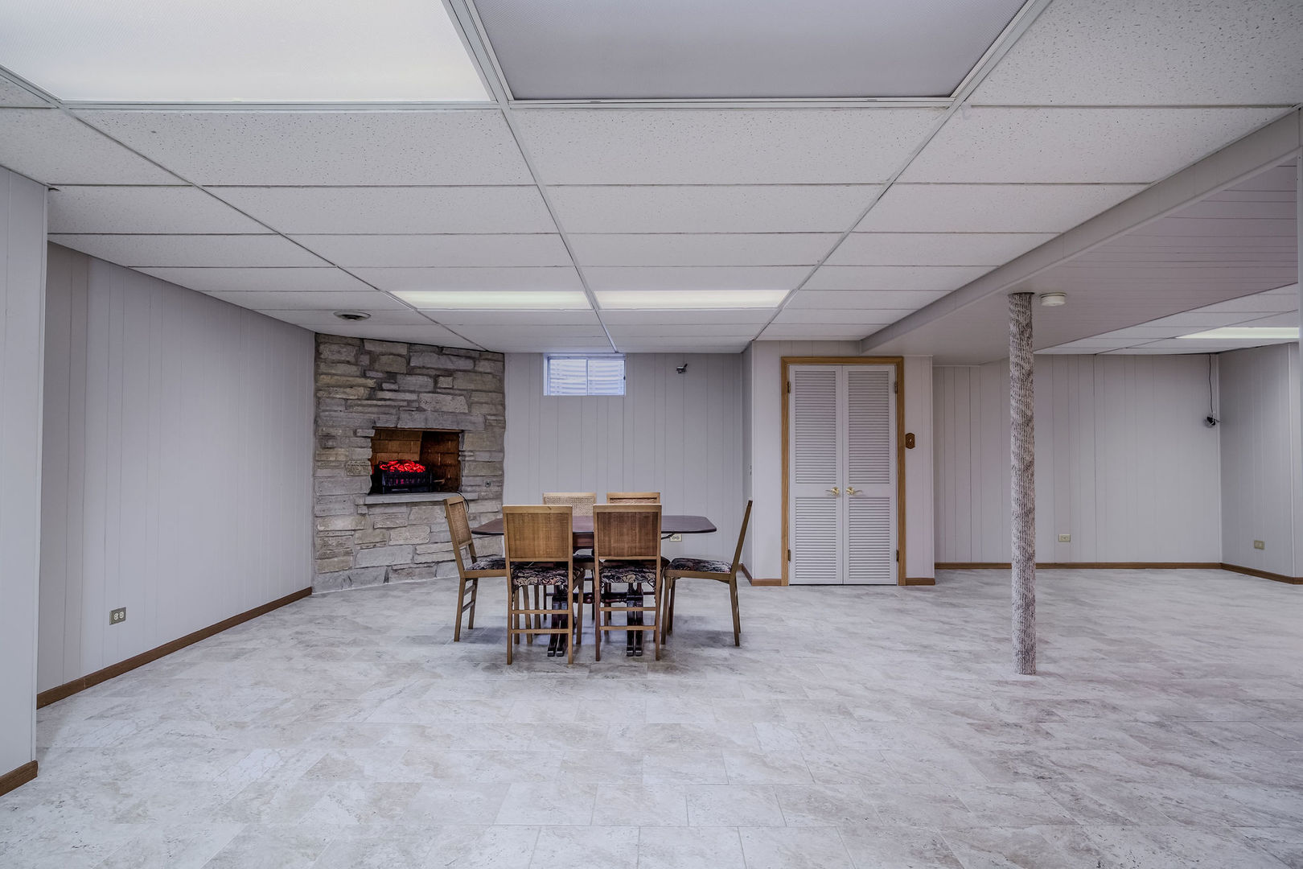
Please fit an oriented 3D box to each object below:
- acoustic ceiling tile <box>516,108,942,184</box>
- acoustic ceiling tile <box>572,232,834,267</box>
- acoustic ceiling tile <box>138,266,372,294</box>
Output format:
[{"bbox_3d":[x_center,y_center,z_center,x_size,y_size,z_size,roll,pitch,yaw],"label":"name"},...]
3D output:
[{"bbox_3d":[0.227,-0.924,2.334,1.249,0.018,0.600,0,-1,1],"label":"acoustic ceiling tile"},{"bbox_3d":[0.237,-0.893,3.492,1.241,0.020,0.578,0,-1,1],"label":"acoustic ceiling tile"},{"bbox_3d":[-2.215,-0.884,4.110,1.137,0.020,0.578,0,-1,1],"label":"acoustic ceiling tile"}]

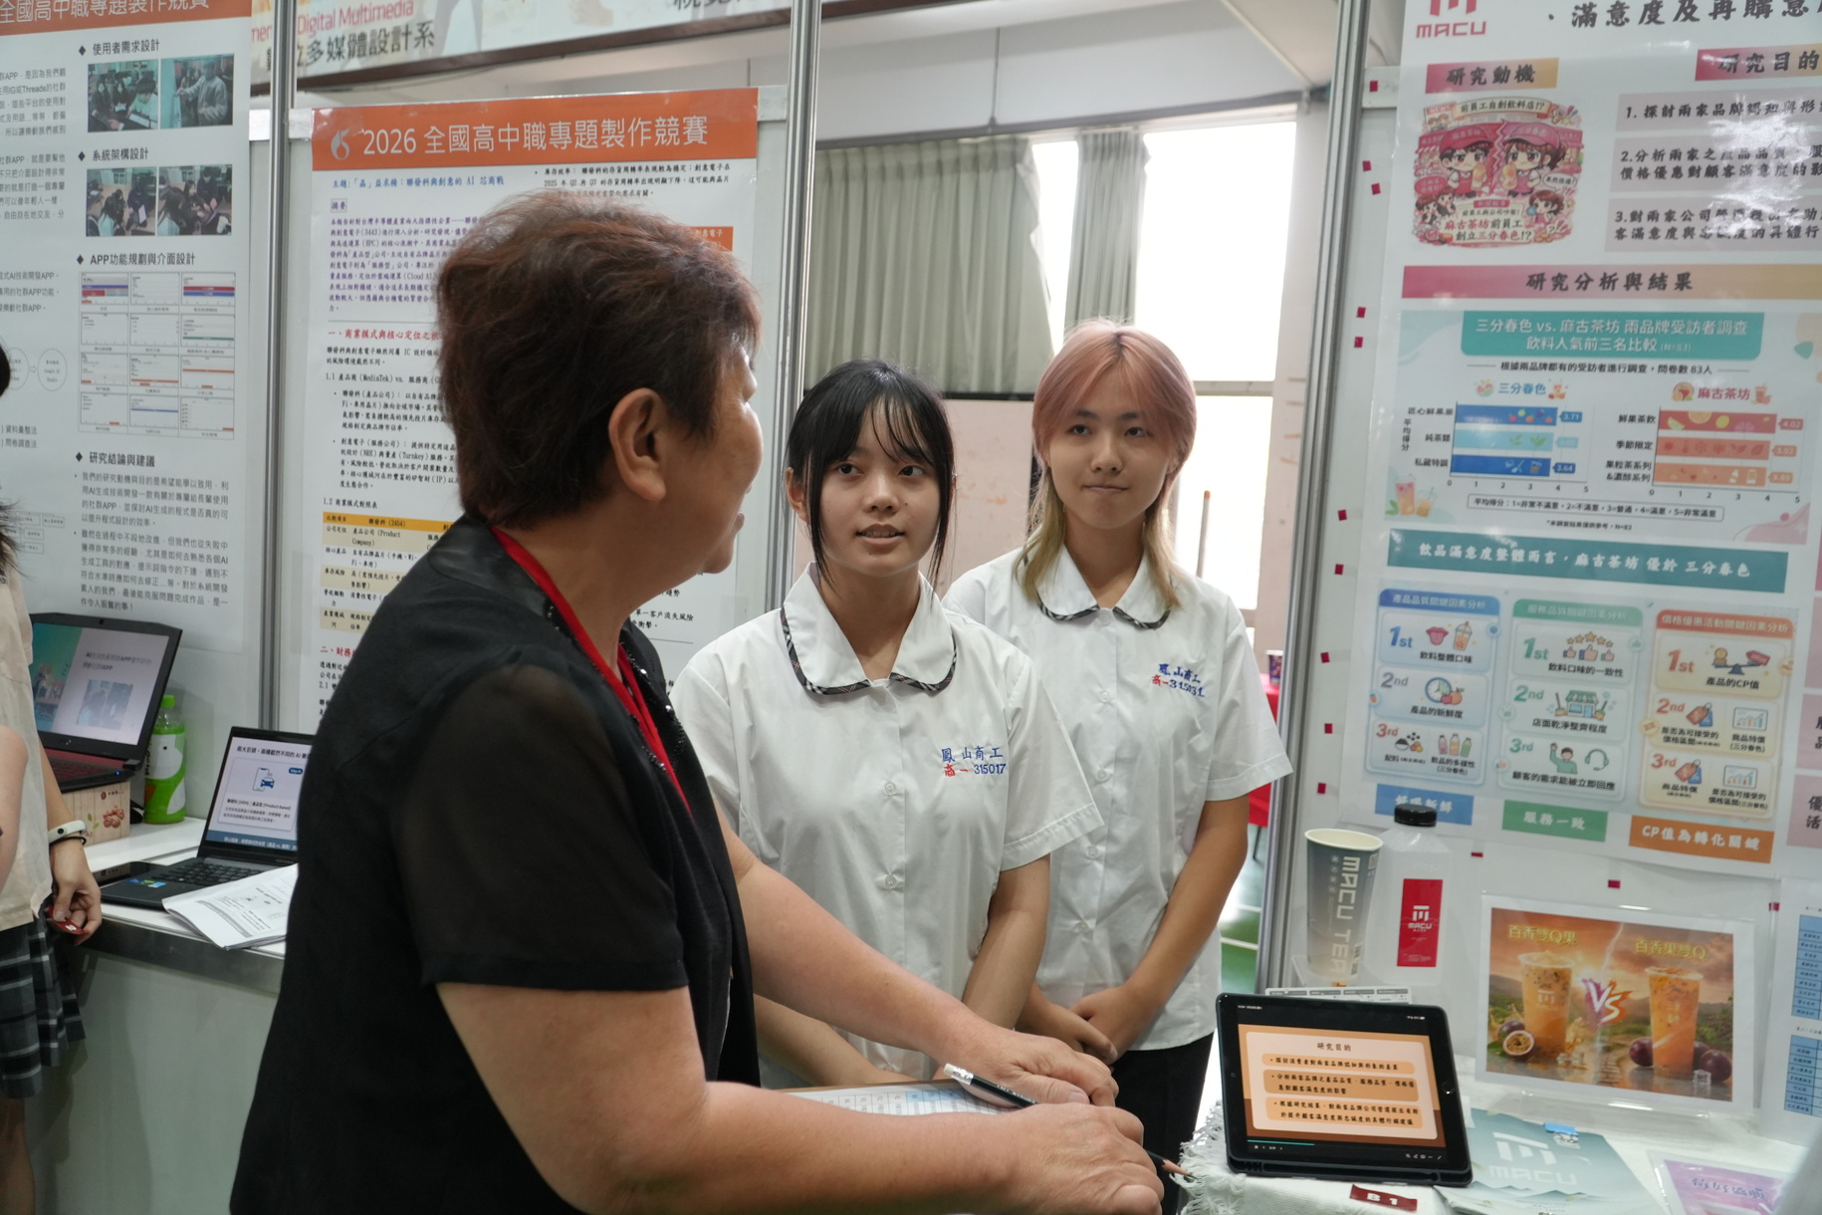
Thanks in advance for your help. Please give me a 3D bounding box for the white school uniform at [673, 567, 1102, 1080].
[{"bbox_3d":[-0.033,0.246,1.387,0.440,0.570,0.270,2,5,-11],"label":"white school uniform"}]

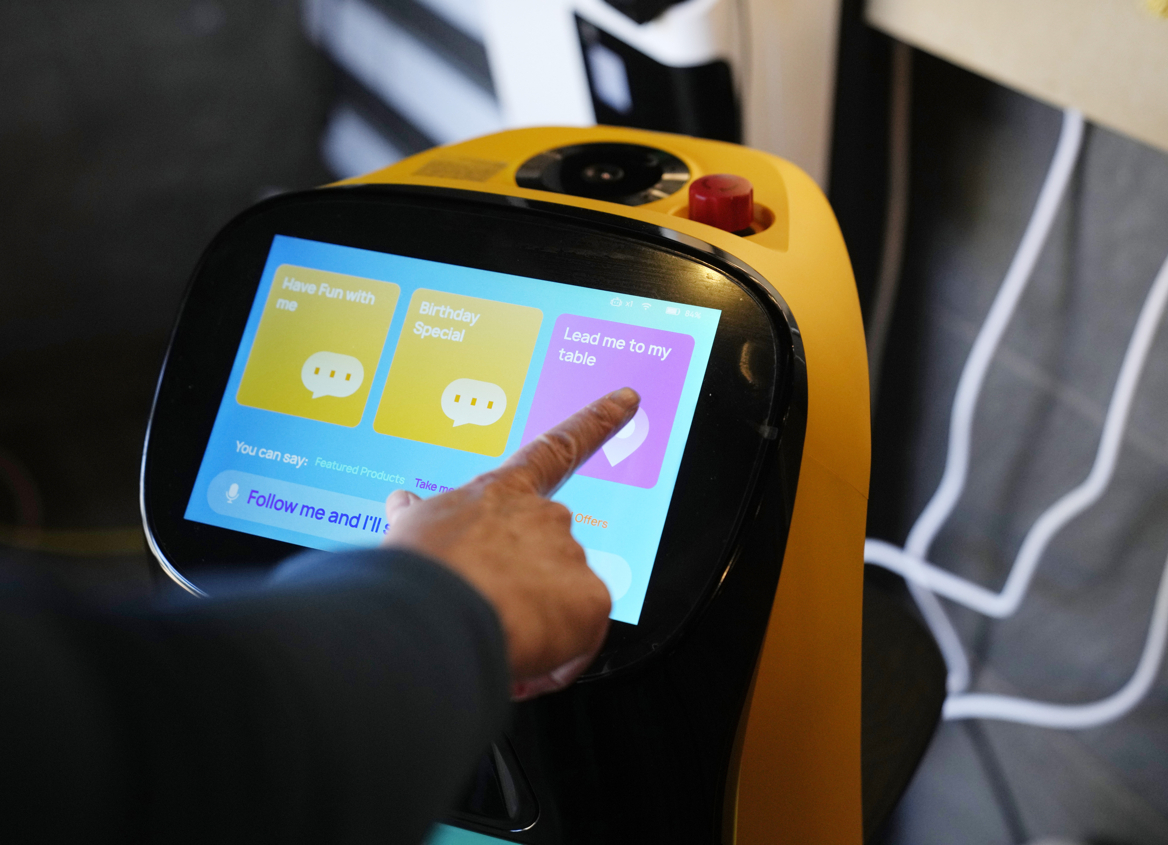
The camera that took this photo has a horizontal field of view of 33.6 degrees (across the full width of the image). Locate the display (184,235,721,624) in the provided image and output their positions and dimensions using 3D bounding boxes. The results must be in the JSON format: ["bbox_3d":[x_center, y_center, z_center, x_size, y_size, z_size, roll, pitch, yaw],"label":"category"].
[{"bbox_3d":[-0.058,-0.001,0.835,0.217,0.136,0.011,11,-12,21],"label":"display"}]

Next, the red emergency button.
[{"bbox_3d":[0.063,-0.100,0.884,0.029,0.018,0.029,-1,30,1],"label":"red emergency button"}]

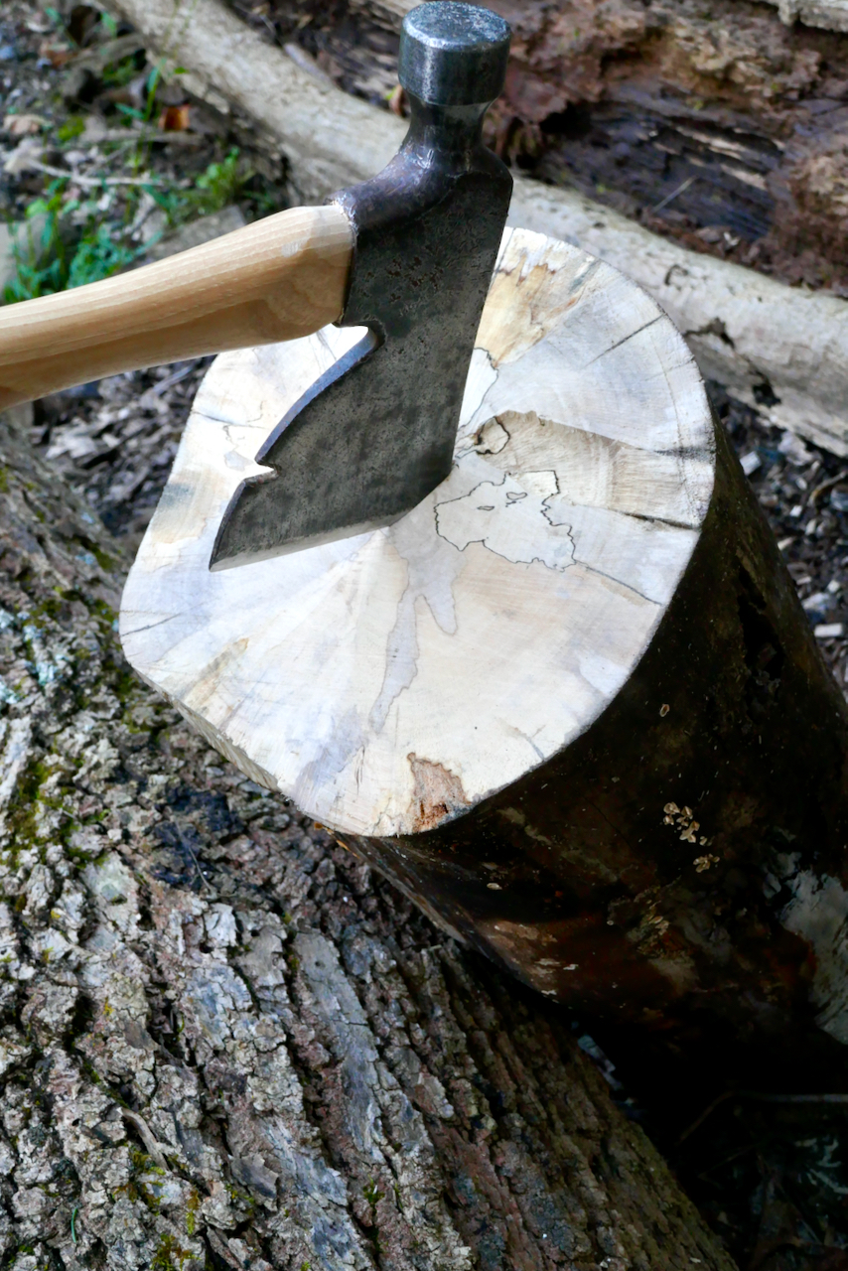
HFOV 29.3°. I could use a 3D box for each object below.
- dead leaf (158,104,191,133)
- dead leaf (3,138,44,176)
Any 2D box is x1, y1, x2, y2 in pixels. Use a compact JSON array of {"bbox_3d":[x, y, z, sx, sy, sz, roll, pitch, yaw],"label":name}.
[{"bbox_3d":[-0.241,-0.500,1.570,0.032,0.020,0.026,0,42,0],"label":"dead leaf"},{"bbox_3d":[-0.375,-0.448,1.520,0.039,0.021,0.036,0,42,0],"label":"dead leaf"}]

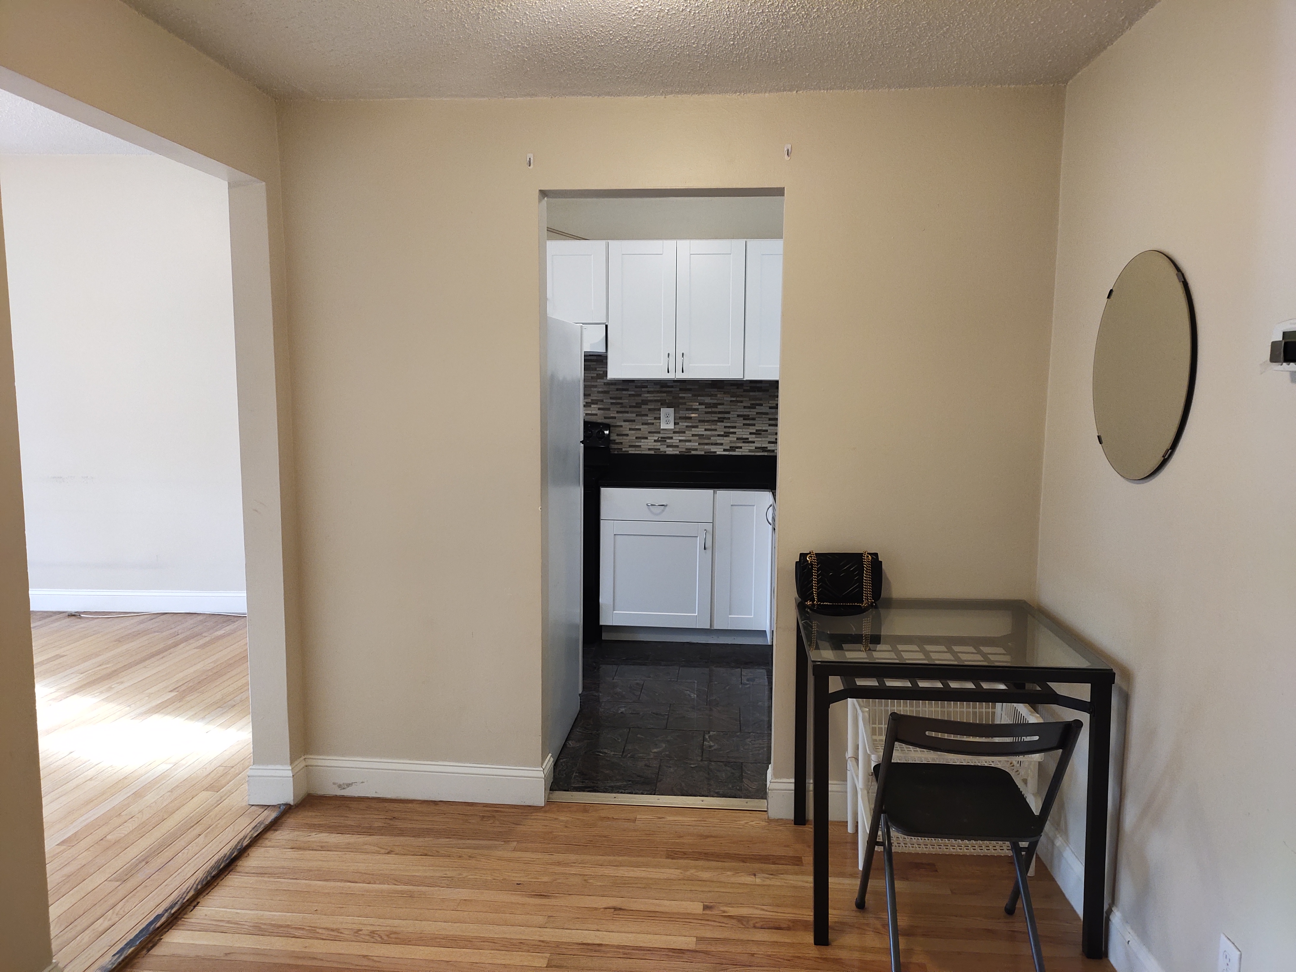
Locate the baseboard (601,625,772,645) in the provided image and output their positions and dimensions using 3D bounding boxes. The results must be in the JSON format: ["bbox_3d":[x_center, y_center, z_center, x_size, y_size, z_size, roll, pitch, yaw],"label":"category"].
[{"bbox_3d":[0.213,0.817,4.776,0.931,0.105,0.020,1,6,5],"label":"baseboard"}]

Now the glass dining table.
[{"bbox_3d":[0.787,0.762,2.422,0.705,0.740,0.645,1,6,3],"label":"glass dining table"}]

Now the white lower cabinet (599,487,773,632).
[{"bbox_3d":[0.227,0.360,4.942,0.928,0.767,0.600,1,6,5],"label":"white lower cabinet"}]

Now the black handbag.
[{"bbox_3d":[0.559,0.284,2.538,0.255,0.175,0.085,1,6,5],"label":"black handbag"}]

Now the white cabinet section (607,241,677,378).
[{"bbox_3d":[-0.021,-1.000,4.978,0.387,0.766,0.320,1,6,5],"label":"white cabinet section"}]

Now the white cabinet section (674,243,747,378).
[{"bbox_3d":[0.363,-0.992,4.944,0.384,0.766,0.320,1,6,5],"label":"white cabinet section"}]

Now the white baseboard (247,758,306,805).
[{"bbox_3d":[-1.253,0.997,2.907,0.155,0.130,0.100,1,6,5],"label":"white baseboard"}]

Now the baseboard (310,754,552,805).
[{"bbox_3d":[-0.752,0.998,2.917,0.827,0.135,0.023,1,6,5],"label":"baseboard"}]

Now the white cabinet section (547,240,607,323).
[{"bbox_3d":[-0.403,-1.165,4.994,0.377,0.451,0.320,1,6,5],"label":"white cabinet section"}]

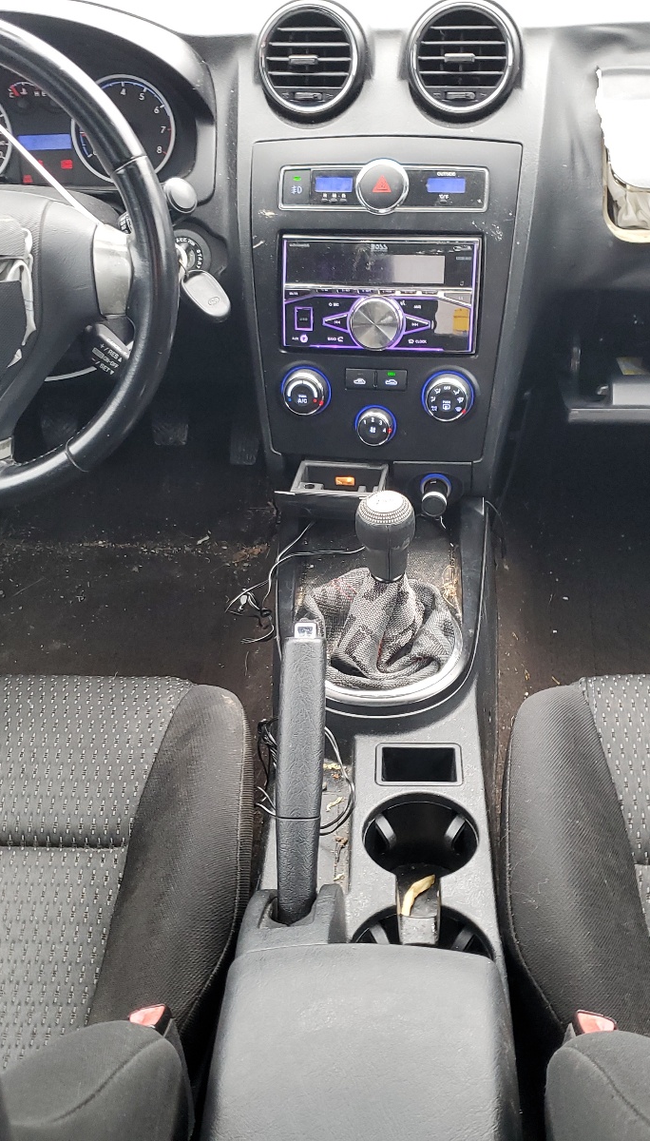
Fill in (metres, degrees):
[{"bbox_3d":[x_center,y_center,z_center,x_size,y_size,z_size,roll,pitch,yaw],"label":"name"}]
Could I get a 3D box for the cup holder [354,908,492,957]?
[{"bbox_3d":[0.057,0.255,0.689,0.082,0.060,0.082,1,34,3],"label":"cup holder"}]

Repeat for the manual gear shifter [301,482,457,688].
[{"bbox_3d":[0.047,0.000,0.919,0.138,0.150,0.150,1,35,3],"label":"manual gear shifter"}]

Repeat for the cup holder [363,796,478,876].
[{"bbox_3d":[0.064,0.202,0.775,0.078,0.060,0.078,1,34,3],"label":"cup holder"}]

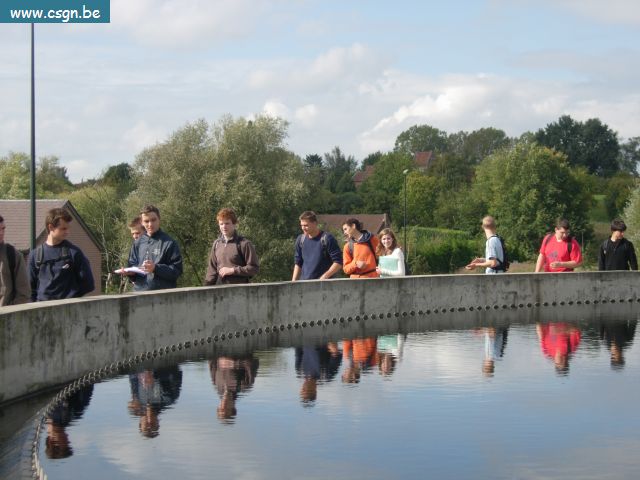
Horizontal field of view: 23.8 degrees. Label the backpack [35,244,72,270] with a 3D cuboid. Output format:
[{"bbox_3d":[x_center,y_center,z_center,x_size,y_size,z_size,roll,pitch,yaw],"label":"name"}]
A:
[{"bbox_3d":[-2.030,0.170,11.600,0.320,0.420,0.240,0,0,0],"label":"backpack"}]

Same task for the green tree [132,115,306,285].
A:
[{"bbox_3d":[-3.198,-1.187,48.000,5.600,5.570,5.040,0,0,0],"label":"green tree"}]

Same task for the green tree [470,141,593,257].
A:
[{"bbox_3d":[10.092,-1.828,72.000,5.890,5.790,5.300,0,0,0],"label":"green tree"}]

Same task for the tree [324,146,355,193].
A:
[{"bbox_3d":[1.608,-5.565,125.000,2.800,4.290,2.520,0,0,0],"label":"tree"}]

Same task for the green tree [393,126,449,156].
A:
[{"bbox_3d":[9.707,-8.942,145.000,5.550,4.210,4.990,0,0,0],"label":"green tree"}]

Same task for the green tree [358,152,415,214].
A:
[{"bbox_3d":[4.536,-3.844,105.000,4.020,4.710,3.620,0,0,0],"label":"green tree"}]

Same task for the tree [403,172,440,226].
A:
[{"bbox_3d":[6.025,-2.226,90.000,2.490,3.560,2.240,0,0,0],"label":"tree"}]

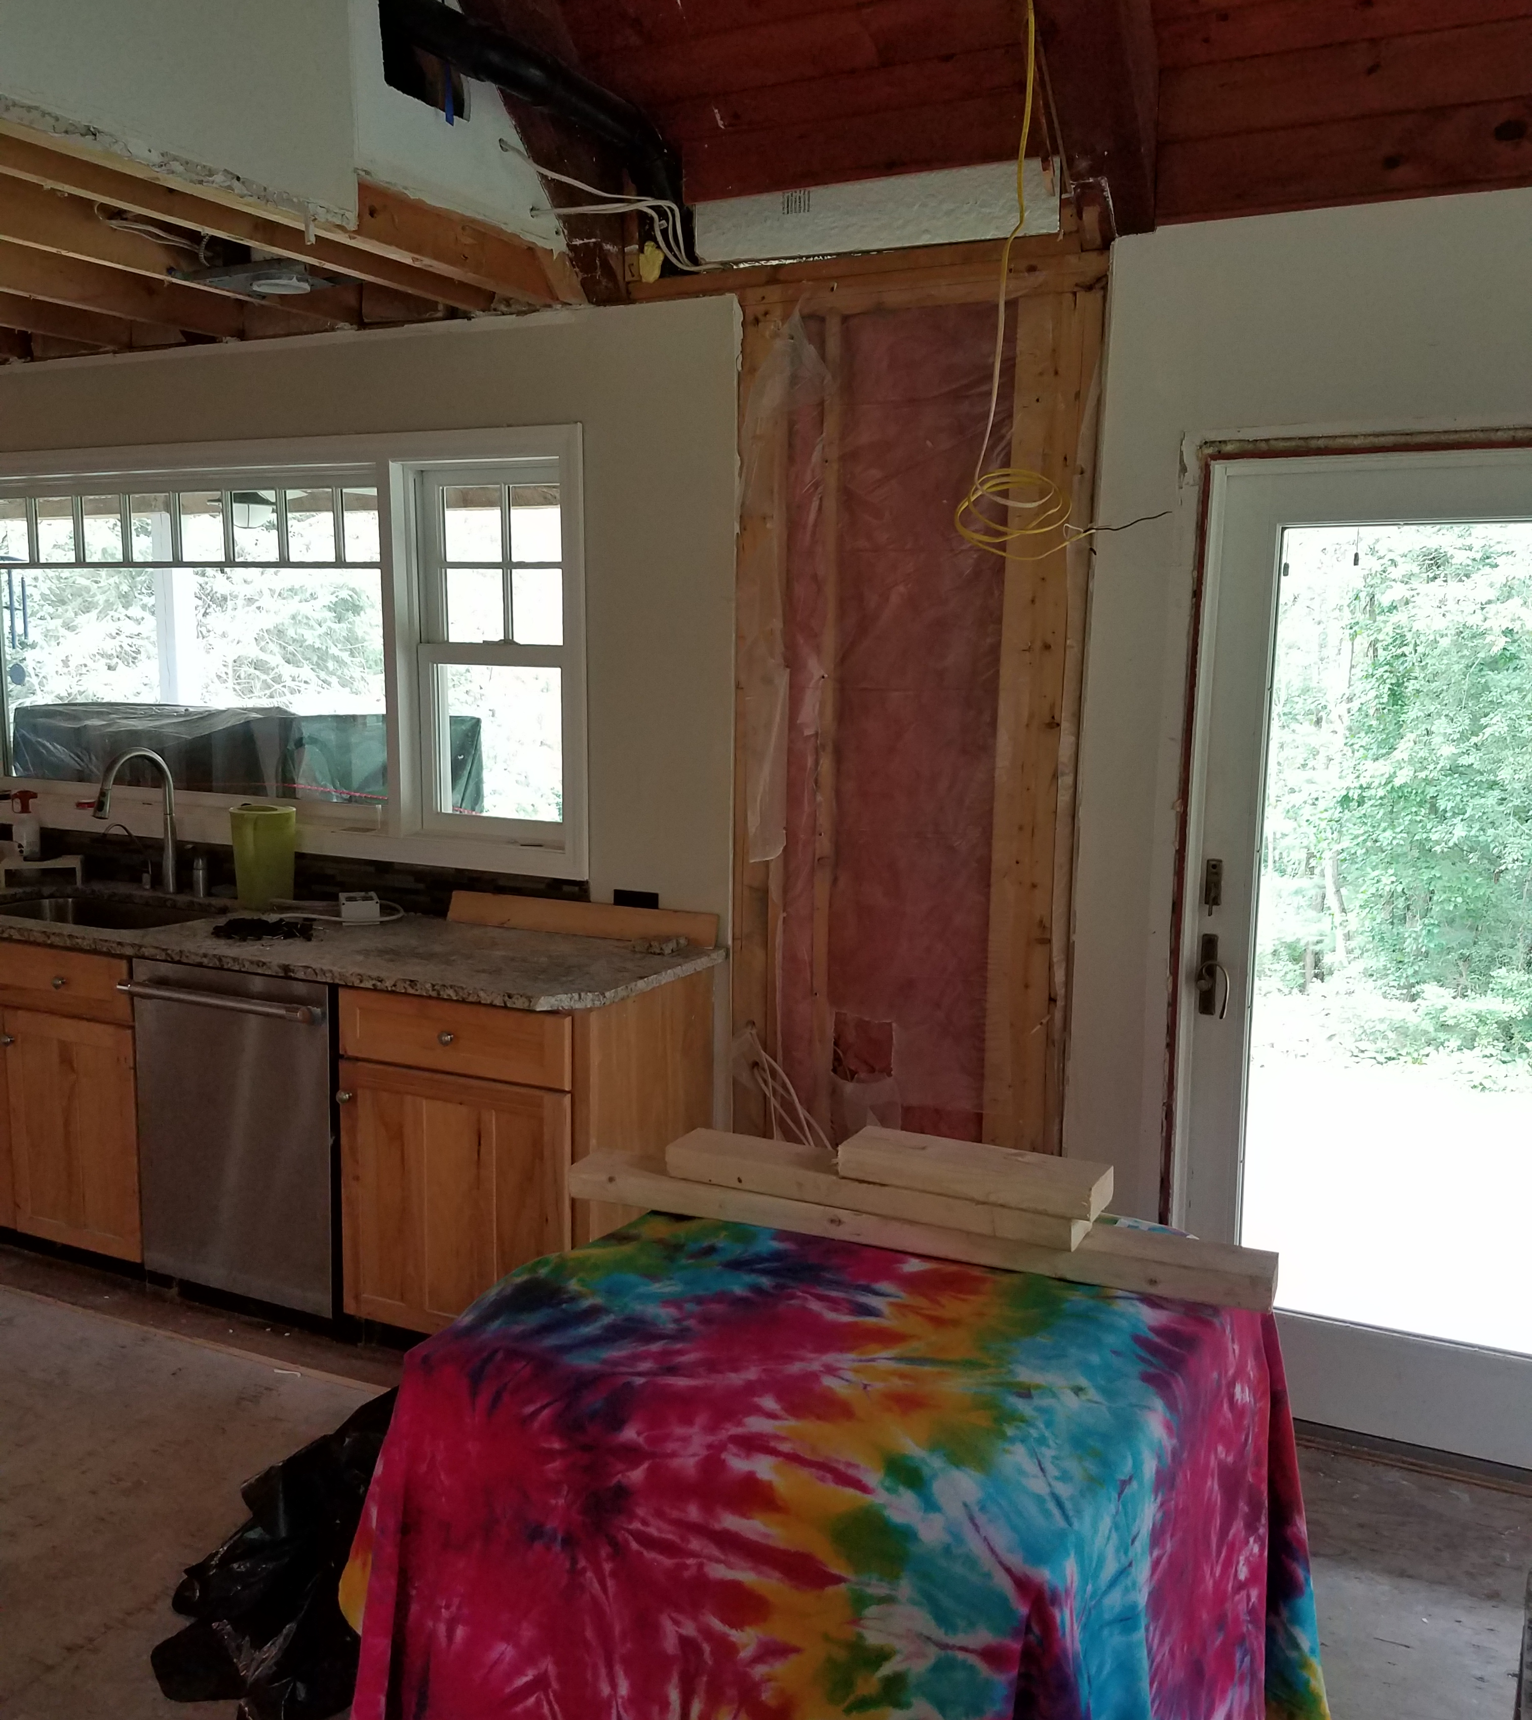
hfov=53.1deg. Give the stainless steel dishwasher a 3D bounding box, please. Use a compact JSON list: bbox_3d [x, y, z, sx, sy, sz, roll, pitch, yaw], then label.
[{"bbox_3d":[-1.176,0.632,3.928,0.597,0.835,0.610,5,9,24],"label":"stainless steel dishwasher"}]

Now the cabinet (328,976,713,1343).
[{"bbox_3d":[-0.554,0.670,3.663,0.655,0.850,0.610,5,10,24],"label":"cabinet"}]

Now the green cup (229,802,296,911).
[{"bbox_3d":[-1.371,-0.012,4.160,0.170,0.280,0.170,1,9,0],"label":"green cup"}]

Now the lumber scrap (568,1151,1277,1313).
[{"bbox_3d":[0.172,0.463,1.949,0.910,0.038,0.089,4,10,21],"label":"lumber scrap"}]

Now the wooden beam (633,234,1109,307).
[{"bbox_3d":[0.219,-1.298,3.476,1.118,0.127,0.110,5,9,24],"label":"wooden beam"}]

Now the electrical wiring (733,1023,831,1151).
[{"bbox_3d":[0.041,0.556,3.689,0.230,0.320,0.120,5,10,24],"label":"electrical wiring"}]

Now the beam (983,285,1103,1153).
[{"bbox_3d":[0.617,-0.073,3.448,0.177,2.272,0.110,5,9,24],"label":"beam"}]

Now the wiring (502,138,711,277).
[{"bbox_3d":[-0.366,-1.480,3.488,0.280,0.210,0.420,5,9,24],"label":"wiring"}]

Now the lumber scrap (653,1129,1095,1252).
[{"bbox_3d":[0.135,0.420,1.975,0.550,0.038,0.089,5,10,26],"label":"lumber scrap"}]

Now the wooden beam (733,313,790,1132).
[{"bbox_3d":[-0.002,-0.135,3.728,0.113,2.295,0.110,5,9,24],"label":"wooden beam"}]

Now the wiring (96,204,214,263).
[{"bbox_3d":[-1.294,-1.328,3.255,0.090,0.075,0.330,5,10,24],"label":"wiring"}]

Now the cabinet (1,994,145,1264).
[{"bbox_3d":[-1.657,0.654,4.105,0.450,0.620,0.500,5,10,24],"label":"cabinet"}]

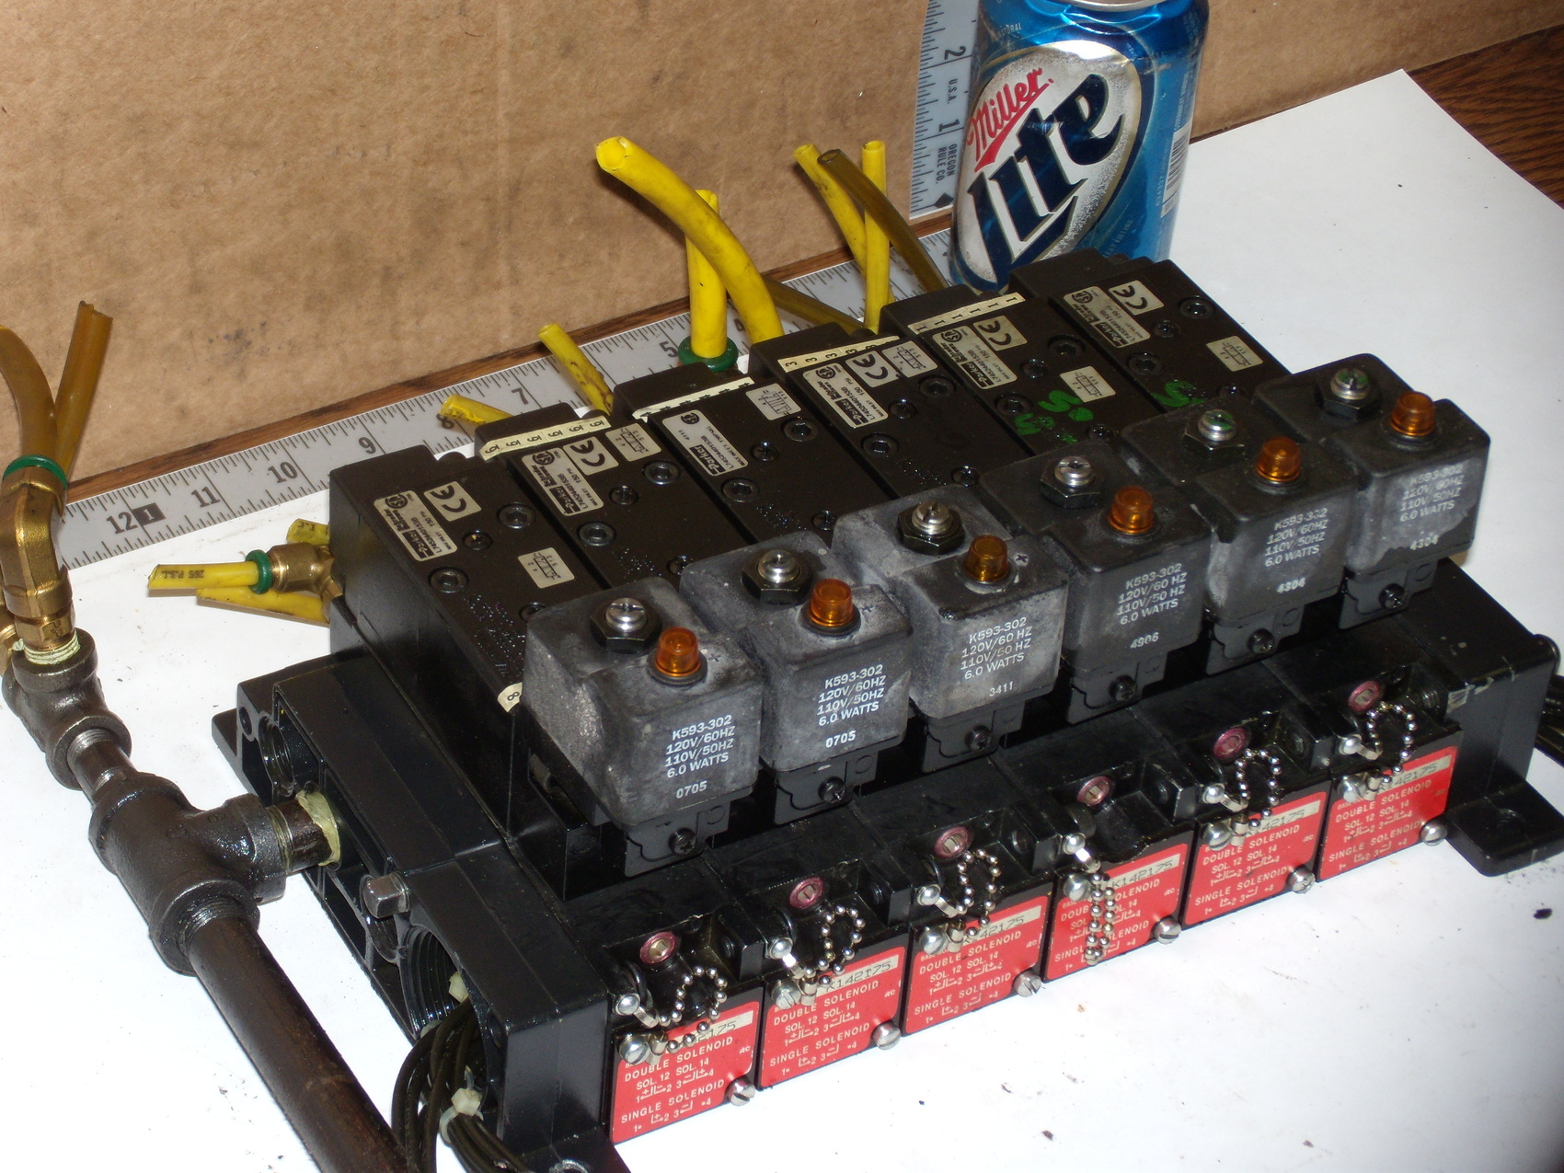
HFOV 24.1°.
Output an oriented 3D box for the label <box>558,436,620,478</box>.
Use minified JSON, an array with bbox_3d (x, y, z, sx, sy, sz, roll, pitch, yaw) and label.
[{"bbox_3d":[-0.049,-0.033,0.934,0.009,0.001,0.013,-20,45,-25],"label":"label"}]

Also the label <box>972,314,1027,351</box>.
[{"bbox_3d":[0.060,-0.069,0.997,0.009,0.001,0.013,-17,45,-22],"label":"label"}]

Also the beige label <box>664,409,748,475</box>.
[{"bbox_3d":[-0.020,-0.038,0.961,0.011,0.001,0.027,-20,45,-24],"label":"beige label"}]

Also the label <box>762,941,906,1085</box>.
[{"bbox_3d":[0.012,0.104,0.882,0.037,0.033,0.001,-18,44,-23],"label":"label"}]

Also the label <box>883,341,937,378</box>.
[{"bbox_3d":[0.035,-0.062,0.986,0.010,0.001,0.013,-19,46,-23],"label":"label"}]

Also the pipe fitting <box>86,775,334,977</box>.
[{"bbox_3d":[-0.141,0.069,0.925,0.054,0.028,0.049,-20,47,-24],"label":"pipe fitting"}]

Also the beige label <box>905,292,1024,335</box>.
[{"bbox_3d":[0.051,-0.075,1.003,0.035,0.001,0.005,-18,46,-23],"label":"beige label"}]

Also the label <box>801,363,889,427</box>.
[{"bbox_3d":[0.017,-0.051,0.979,0.011,0.001,0.027,-19,45,-23],"label":"label"}]

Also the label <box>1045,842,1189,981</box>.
[{"bbox_3d":[0.086,0.083,0.928,0.039,0.032,0.001,-18,46,-22],"label":"label"}]

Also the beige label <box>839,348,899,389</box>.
[{"bbox_3d":[0.024,-0.057,0.967,0.009,0.001,0.013,-19,45,-24],"label":"beige label"}]

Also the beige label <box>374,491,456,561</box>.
[{"bbox_3d":[-0.093,-0.016,0.926,0.011,0.001,0.026,-18,46,-23],"label":"beige label"}]

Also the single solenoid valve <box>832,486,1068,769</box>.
[{"bbox_3d":[0.040,0.008,0.902,0.036,0.057,0.049,-18,44,-22],"label":"single solenoid valve"}]

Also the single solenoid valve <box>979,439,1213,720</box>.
[{"bbox_3d":[0.076,-0.003,0.892,0.036,0.067,0.051,-18,44,-23],"label":"single solenoid valve"}]

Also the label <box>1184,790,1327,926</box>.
[{"bbox_3d":[0.120,0.069,0.930,0.037,0.033,0.001,-18,44,-23],"label":"label"}]

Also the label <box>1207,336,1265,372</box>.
[{"bbox_3d":[0.123,-0.064,0.994,0.010,0.001,0.013,-18,46,-22],"label":"label"}]

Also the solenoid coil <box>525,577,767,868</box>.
[{"bbox_3d":[-0.033,0.031,0.871,0.036,0.057,0.049,-18,44,-22],"label":"solenoid coil"}]

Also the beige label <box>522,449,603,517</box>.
[{"bbox_3d":[-0.057,-0.027,0.947,0.011,0.001,0.027,-17,44,-21],"label":"beige label"}]

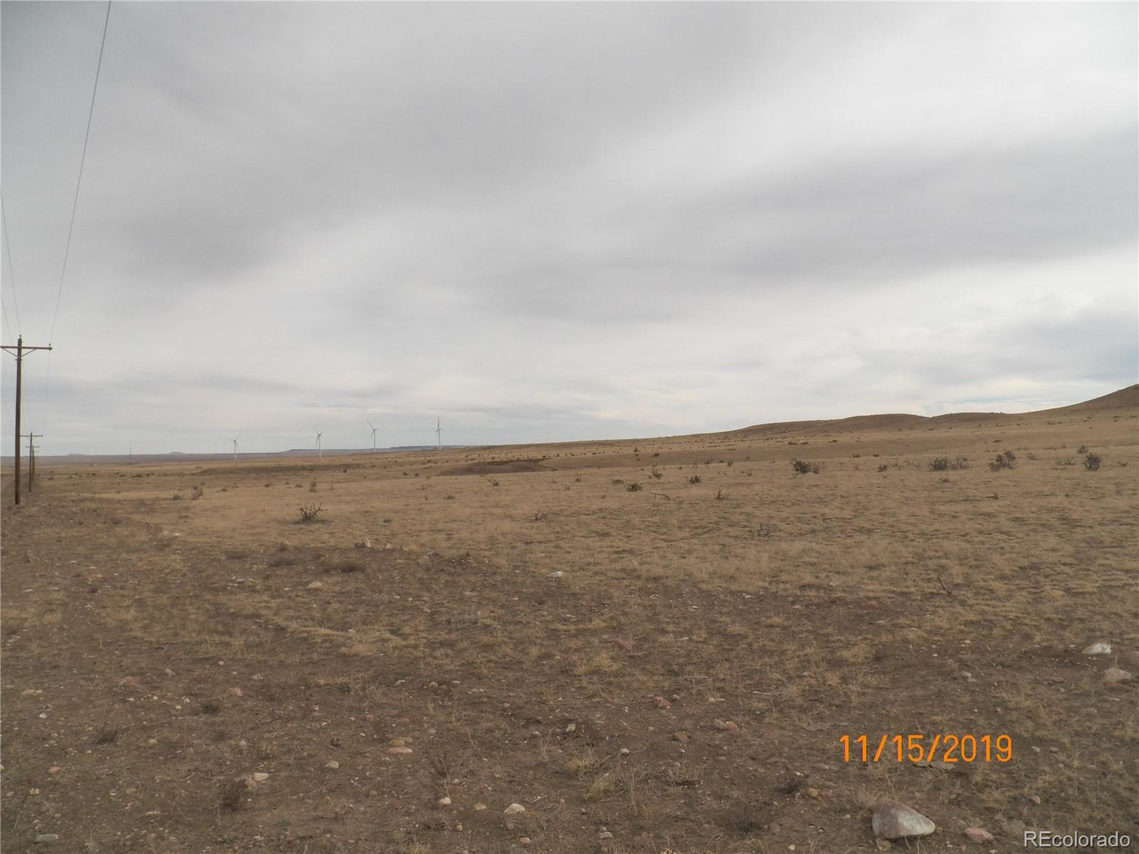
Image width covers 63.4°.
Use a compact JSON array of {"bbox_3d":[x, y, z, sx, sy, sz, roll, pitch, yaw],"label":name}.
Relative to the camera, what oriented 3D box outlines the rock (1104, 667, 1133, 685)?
[{"bbox_3d":[3.665,1.663,6.150,0.169,0.105,0.150,-1,-2,31],"label":"rock"}]

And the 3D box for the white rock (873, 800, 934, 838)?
[{"bbox_3d":[1.396,1.642,3.850,0.245,0.125,0.190,-1,-2,20],"label":"white rock"}]

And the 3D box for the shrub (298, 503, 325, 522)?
[{"bbox_3d":[-7.154,2.377,25.500,0.711,0.542,0.700,1,-2,-16],"label":"shrub"}]

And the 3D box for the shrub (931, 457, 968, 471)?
[{"bbox_3d":[19.360,1.861,47.000,1.762,0.772,1.300,-1,-2,22],"label":"shrub"}]

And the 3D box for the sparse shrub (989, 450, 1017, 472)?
[{"bbox_3d":[21.636,1.710,46.000,1.246,1.066,1.150,-1,-2,25],"label":"sparse shrub"}]

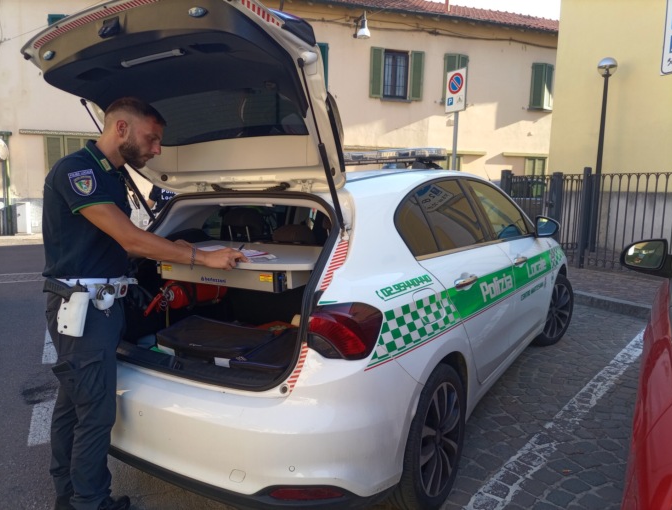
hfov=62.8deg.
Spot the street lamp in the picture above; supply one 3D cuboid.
[{"bbox_3d":[4.880,-1.804,10.108,0.370,3.530,0.370,1,8,3],"label":"street lamp"}]

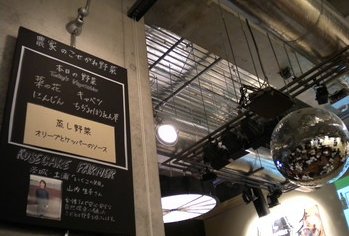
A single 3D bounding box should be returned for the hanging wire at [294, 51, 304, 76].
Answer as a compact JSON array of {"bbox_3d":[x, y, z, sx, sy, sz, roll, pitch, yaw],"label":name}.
[{"bbox_3d":[1.298,-0.583,3.684,0.012,0.347,0.012,16,-38,-34],"label":"hanging wire"}]

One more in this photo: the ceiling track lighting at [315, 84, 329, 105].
[{"bbox_3d":[1.526,-0.242,3.660,0.120,0.190,0.140,-11,-31,6],"label":"ceiling track lighting"}]

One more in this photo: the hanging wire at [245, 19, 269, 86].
[{"bbox_3d":[0.990,-0.818,4.259,0.025,1.039,0.025,16,-38,-34],"label":"hanging wire"}]

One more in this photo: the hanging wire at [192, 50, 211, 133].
[{"bbox_3d":[0.370,-0.405,4.829,0.012,1.407,0.012,16,-38,-34],"label":"hanging wire"}]

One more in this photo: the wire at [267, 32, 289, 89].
[{"bbox_3d":[1.162,-0.671,3.996,0.012,0.843,0.012,16,-38,-34],"label":"wire"}]

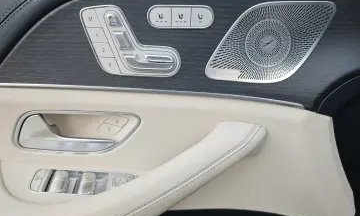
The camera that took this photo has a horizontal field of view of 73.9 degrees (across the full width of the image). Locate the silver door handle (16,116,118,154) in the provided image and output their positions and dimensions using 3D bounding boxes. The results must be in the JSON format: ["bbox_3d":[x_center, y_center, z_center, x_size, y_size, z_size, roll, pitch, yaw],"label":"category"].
[{"bbox_3d":[-0.177,0.041,0.390,0.140,0.052,0.035,-1,9,-7],"label":"silver door handle"}]

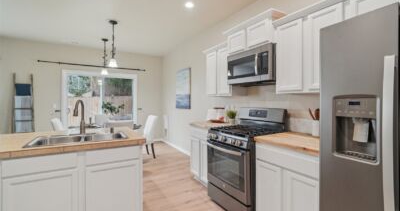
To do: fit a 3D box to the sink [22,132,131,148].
[{"bbox_3d":[-1.221,0.432,1.865,0.815,0.200,0.565,0,0,-33],"label":"sink"}]

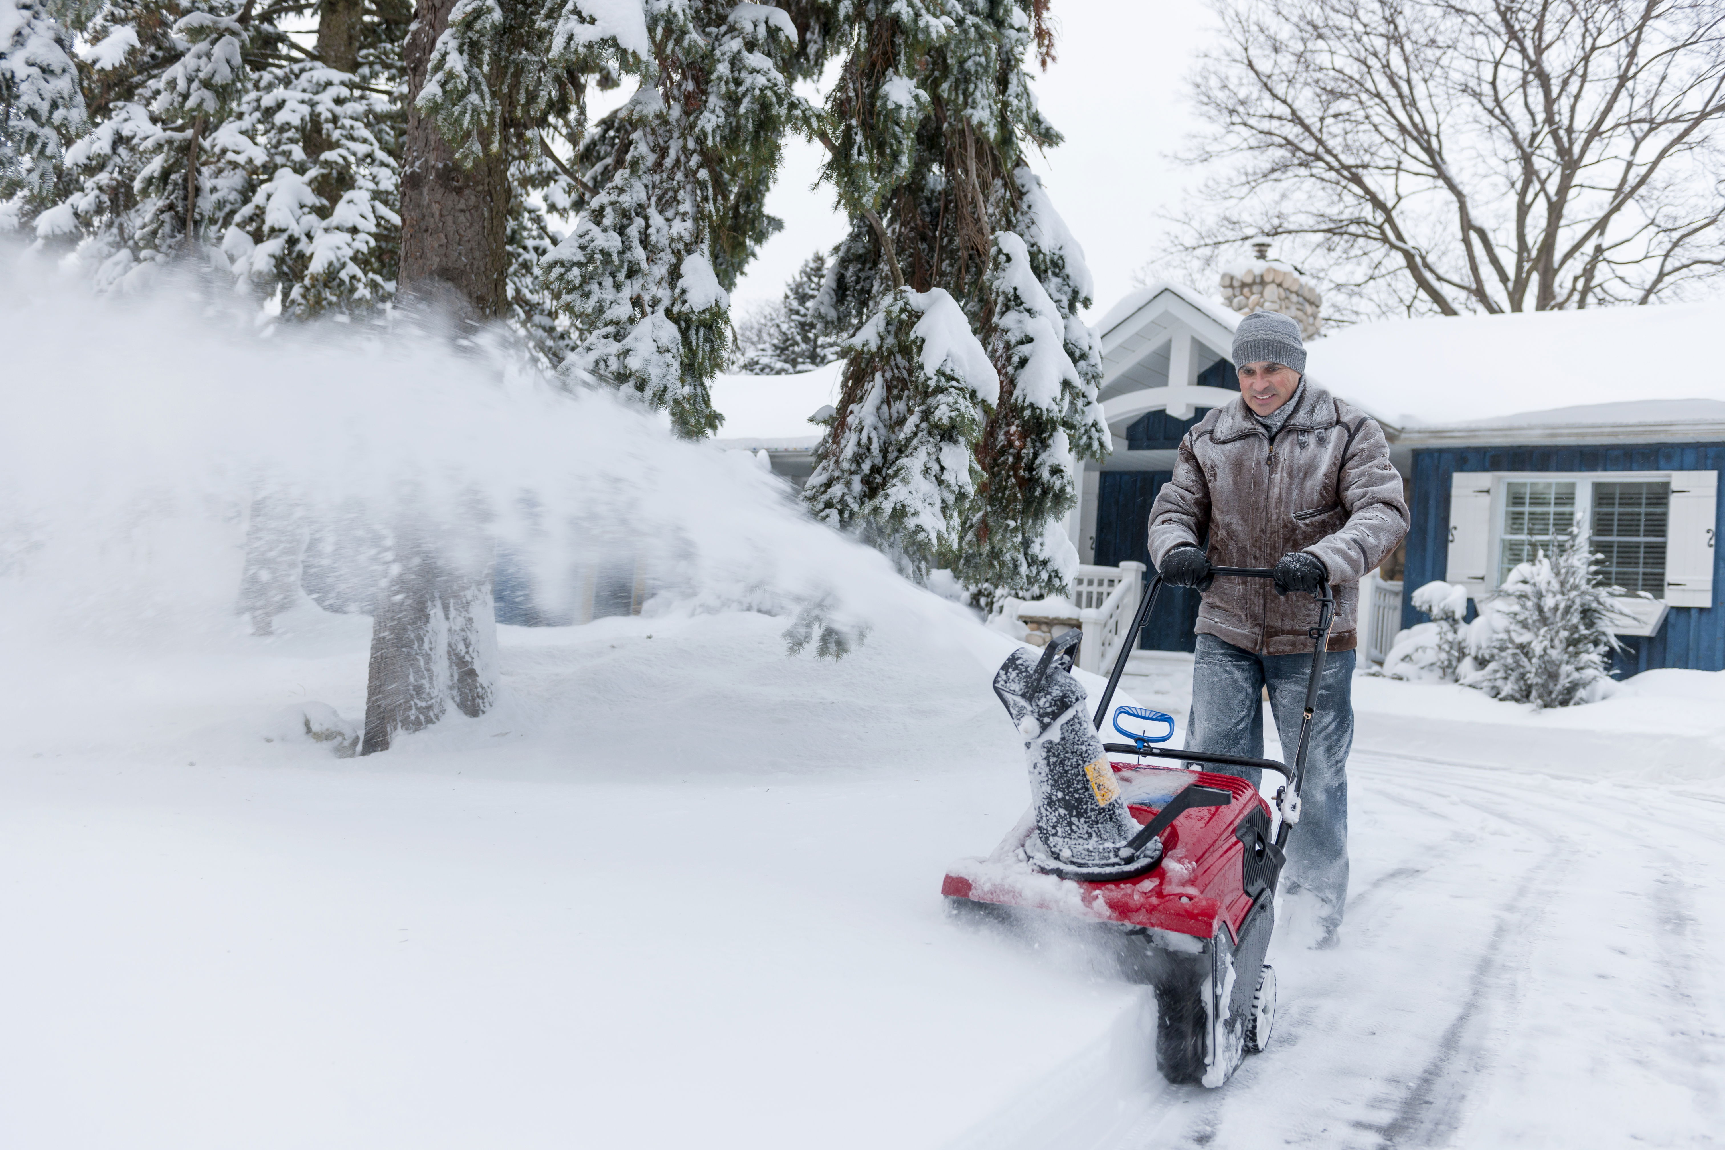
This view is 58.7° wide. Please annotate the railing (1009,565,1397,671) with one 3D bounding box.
[{"bbox_3d":[3.487,0.461,15.900,4.100,1.100,1.000,3,-2,34],"label":"railing"}]

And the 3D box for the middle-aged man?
[{"bbox_3d":[1.103,0.143,4.194,0.680,1.710,0.640,3,-2,26],"label":"middle-aged man"}]

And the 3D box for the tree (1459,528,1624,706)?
[{"bbox_3d":[5.877,0.360,13.200,1.350,1.580,1.300,3,-2,35],"label":"tree"}]

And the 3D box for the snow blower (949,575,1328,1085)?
[{"bbox_3d":[0.694,0.459,3.416,0.560,0.980,1.100,3,-2,28],"label":"snow blower"}]

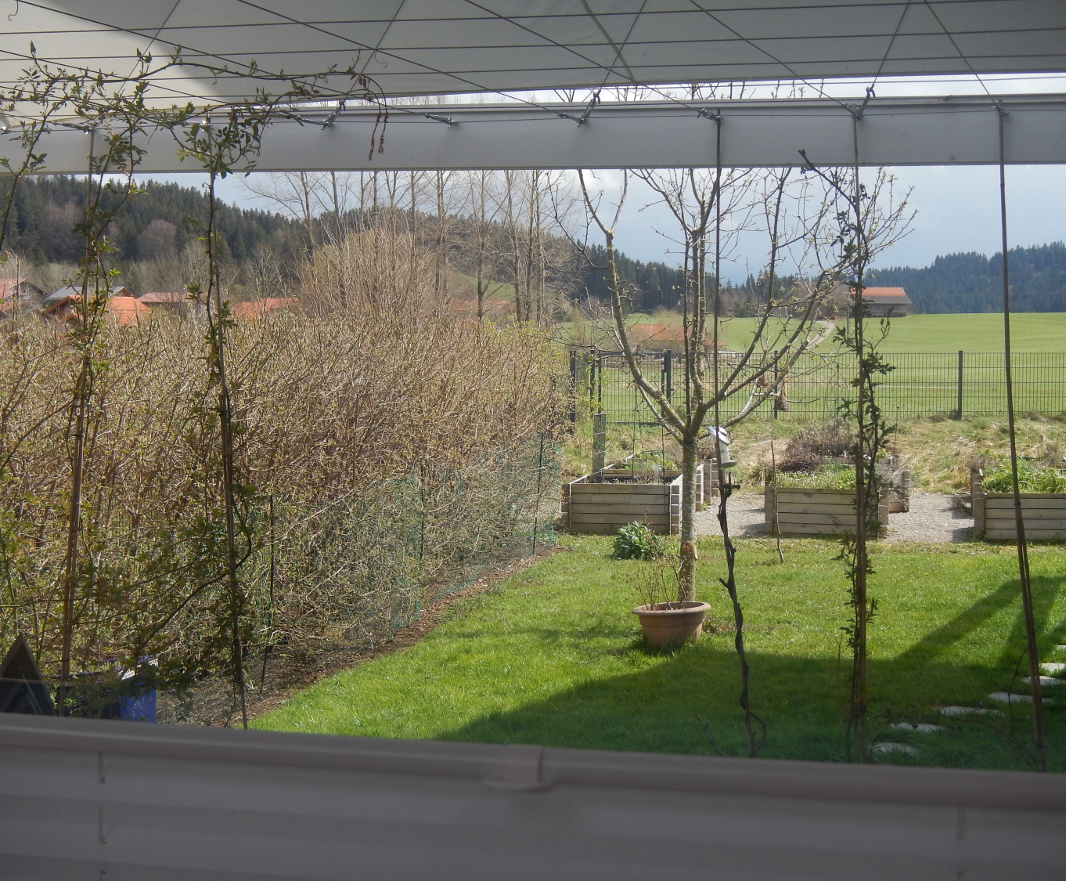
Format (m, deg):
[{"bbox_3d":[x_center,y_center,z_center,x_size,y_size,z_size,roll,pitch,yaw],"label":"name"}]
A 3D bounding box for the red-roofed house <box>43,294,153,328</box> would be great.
[{"bbox_3d":[-43.577,-11.105,205.198,8.000,7.000,9.000,2,4,33],"label":"red-roofed house"}]

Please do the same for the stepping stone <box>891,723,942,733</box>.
[{"bbox_3d":[1.993,1.507,10.567,0.270,0.050,0.220,2,4,25],"label":"stepping stone"}]

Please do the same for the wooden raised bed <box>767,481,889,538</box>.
[{"bbox_3d":[2.963,0.659,20.217,1.180,0.480,1.250,1,3,13],"label":"wooden raised bed"}]

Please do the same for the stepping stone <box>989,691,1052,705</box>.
[{"bbox_3d":[2.732,1.461,11.416,0.330,0.050,0.250,2,4,30],"label":"stepping stone"}]

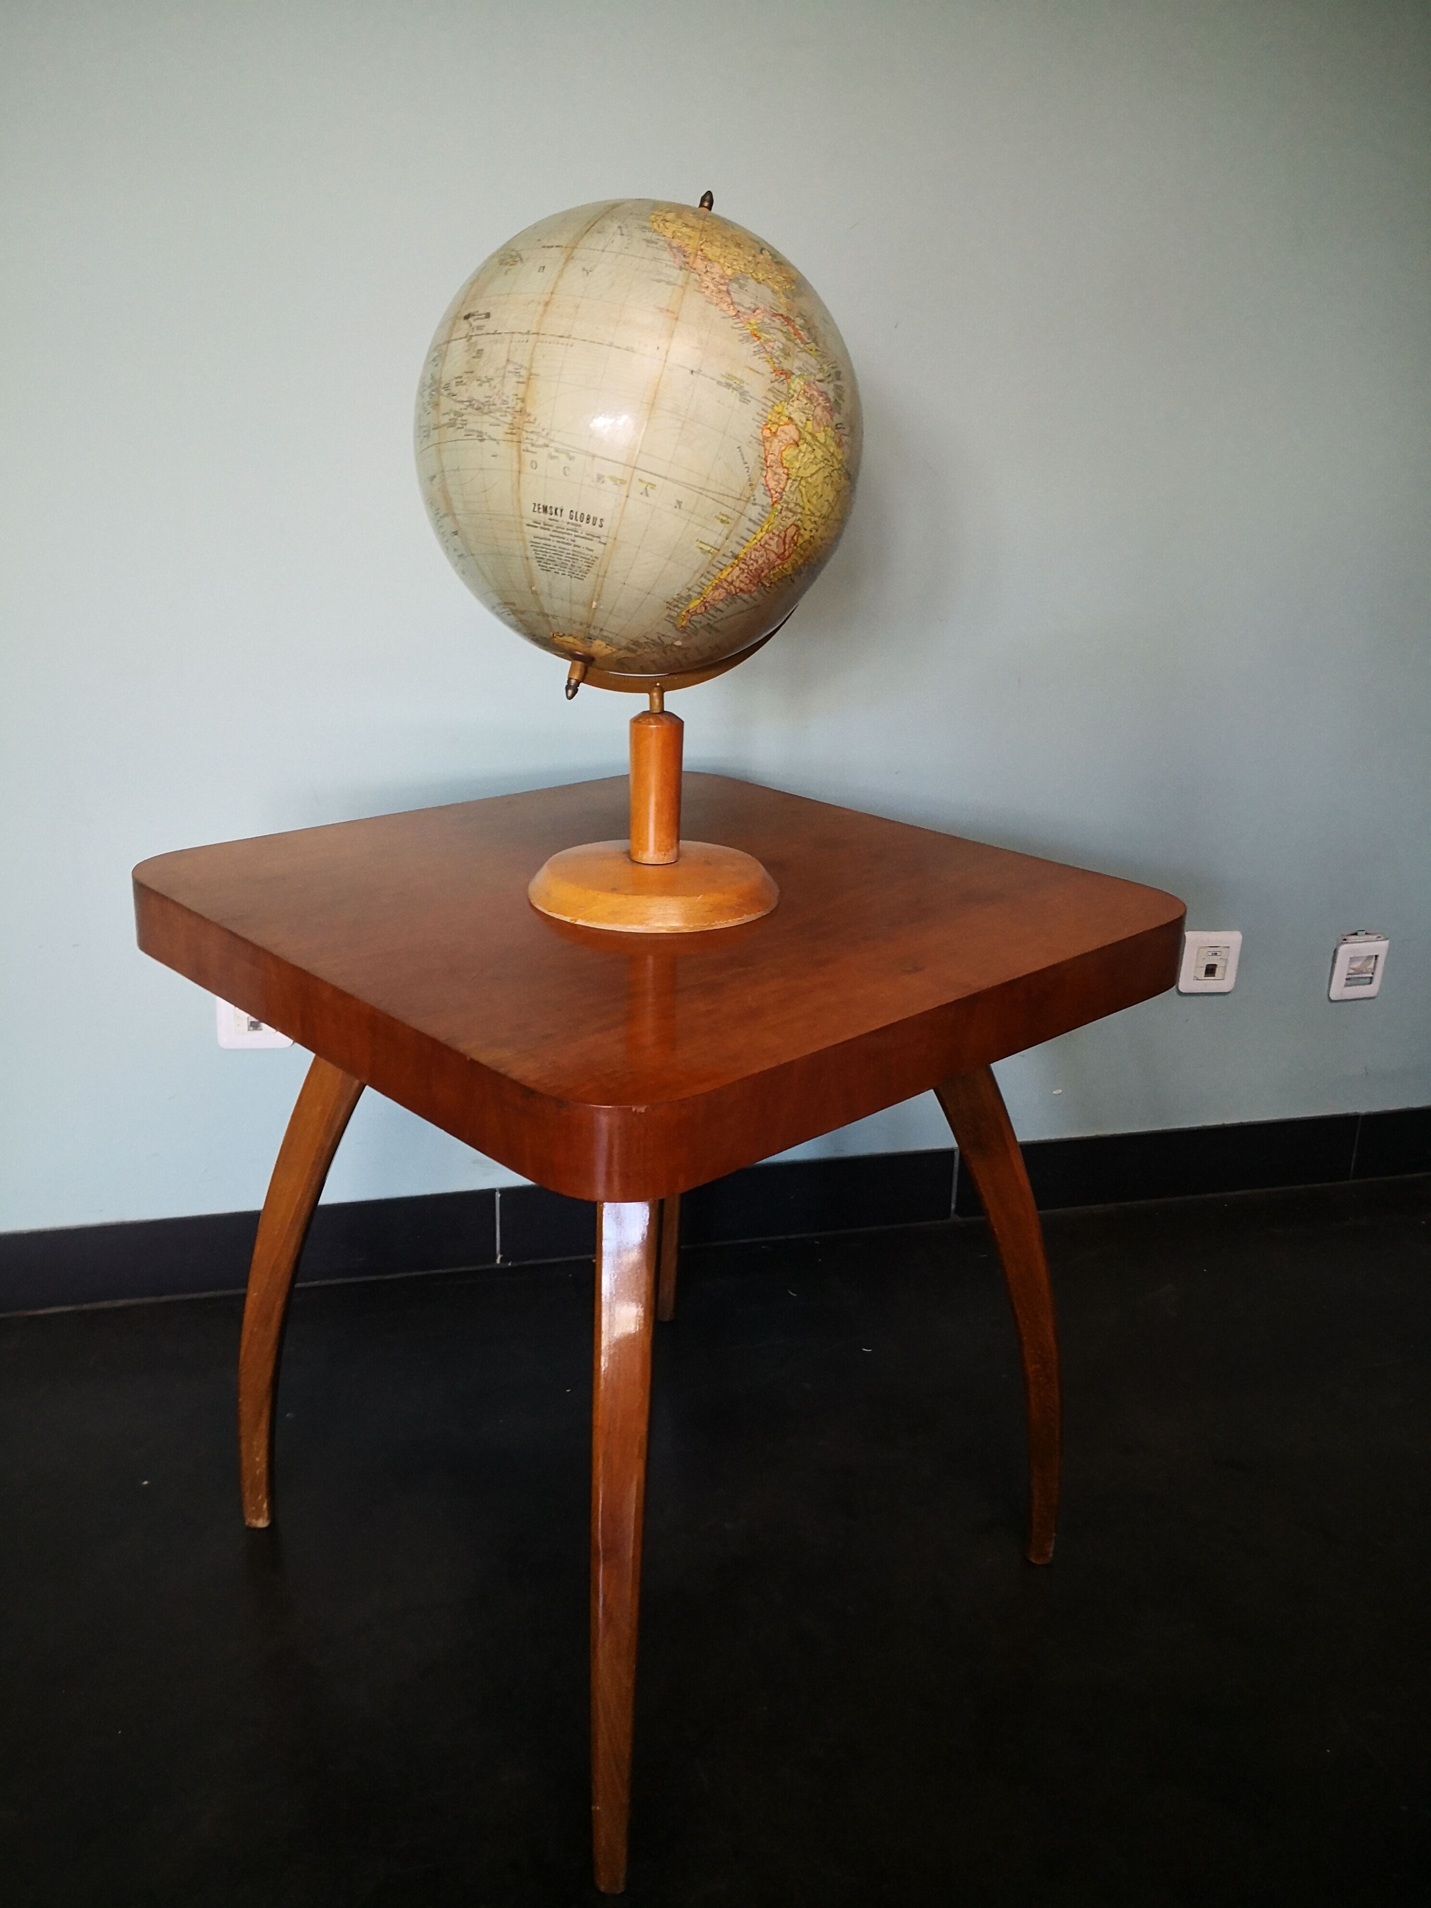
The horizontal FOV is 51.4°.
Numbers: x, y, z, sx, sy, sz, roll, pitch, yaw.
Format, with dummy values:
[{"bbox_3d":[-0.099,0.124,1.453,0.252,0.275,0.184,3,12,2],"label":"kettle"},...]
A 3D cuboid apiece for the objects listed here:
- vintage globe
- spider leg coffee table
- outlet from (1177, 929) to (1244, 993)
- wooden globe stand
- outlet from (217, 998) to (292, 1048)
[{"bbox_3d":[-0.053,-0.359,1.059,0.318,0.328,0.318,1,19,-2],"label":"vintage globe"},{"bbox_3d":[-0.056,0.249,1.312,0.640,0.649,0.640,-16,26,-41],"label":"spider leg coffee table"},{"bbox_3d":[0.658,0.010,1.988,0.082,0.084,0.012,-3,20,-14],"label":"outlet"},{"bbox_3d":[-0.046,-0.122,1.141,0.194,0.165,0.194,1,19,-2],"label":"wooden globe stand"},{"bbox_3d":[-0.525,0.068,1.695,0.082,0.084,0.012,-3,20,-14],"label":"outlet"}]

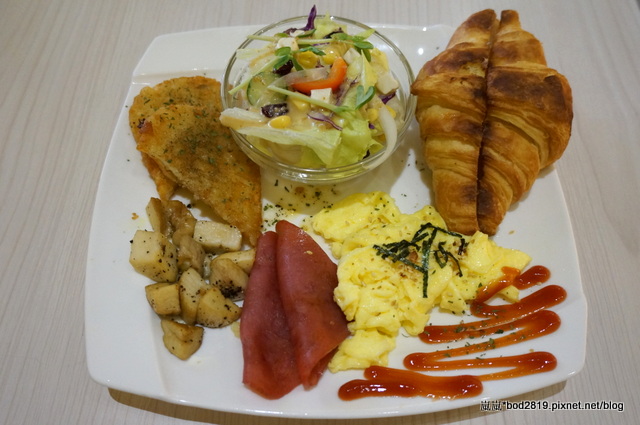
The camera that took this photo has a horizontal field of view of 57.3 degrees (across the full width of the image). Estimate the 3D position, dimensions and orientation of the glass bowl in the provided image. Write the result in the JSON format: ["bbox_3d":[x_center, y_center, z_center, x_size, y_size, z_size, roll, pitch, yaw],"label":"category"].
[{"bbox_3d":[-0.001,-0.058,0.352,0.111,0.048,0.111,0,63,0],"label":"glass bowl"}]

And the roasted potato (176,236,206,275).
[{"bbox_3d":[-0.072,0.024,0.330,0.015,0.017,0.019,-9,63,-5],"label":"roasted potato"}]

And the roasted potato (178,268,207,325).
[{"bbox_3d":[-0.069,0.046,0.318,0.015,0.018,0.030,-4,63,-2],"label":"roasted potato"}]

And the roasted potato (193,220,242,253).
[{"bbox_3d":[-0.058,0.014,0.335,0.029,0.014,0.014,9,63,5],"label":"roasted potato"}]

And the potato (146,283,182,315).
[{"bbox_3d":[-0.085,0.047,0.318,0.017,0.016,0.017,0,63,0],"label":"potato"}]

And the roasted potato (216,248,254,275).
[{"bbox_3d":[-0.046,0.028,0.328,0.026,0.014,0.014,-6,63,-3],"label":"roasted potato"}]

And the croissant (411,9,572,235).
[{"bbox_3d":[0.099,-0.061,0.349,0.090,0.056,0.149,6,63,3],"label":"croissant"}]

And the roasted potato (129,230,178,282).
[{"bbox_3d":[-0.092,0.025,0.328,0.018,0.020,0.023,18,64,9],"label":"roasted potato"}]

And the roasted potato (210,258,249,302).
[{"bbox_3d":[-0.050,0.036,0.323,0.017,0.018,0.018,18,64,9],"label":"roasted potato"}]

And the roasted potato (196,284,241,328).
[{"bbox_3d":[-0.054,0.051,0.316,0.021,0.017,0.017,18,64,9],"label":"roasted potato"}]

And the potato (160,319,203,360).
[{"bbox_3d":[-0.073,0.067,0.309,0.018,0.015,0.019,9,63,5],"label":"potato"}]

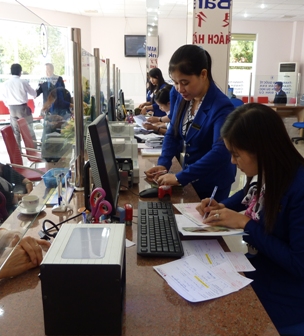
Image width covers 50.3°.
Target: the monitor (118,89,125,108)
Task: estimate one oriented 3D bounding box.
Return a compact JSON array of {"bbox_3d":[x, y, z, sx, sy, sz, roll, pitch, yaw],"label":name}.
[{"bbox_3d":[-0.428,-0.966,4.810,0.150,0.360,0.380,0,14,-3],"label":"monitor"}]

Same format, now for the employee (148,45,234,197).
[{"bbox_3d":[0.239,0.149,1.654,0.490,1.460,0.470,-11,18,-38],"label":"employee"}]

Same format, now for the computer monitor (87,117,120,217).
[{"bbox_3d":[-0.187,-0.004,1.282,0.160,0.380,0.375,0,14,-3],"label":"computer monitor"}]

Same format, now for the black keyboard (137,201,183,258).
[{"bbox_3d":[0.020,0.208,1.197,0.145,0.030,0.458,0,14,-2],"label":"black keyboard"}]

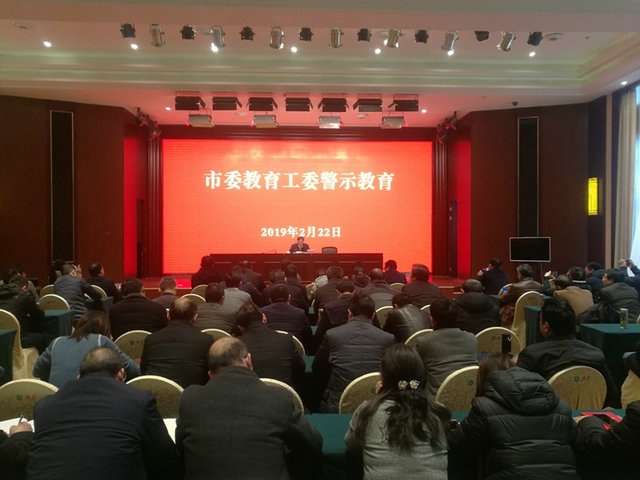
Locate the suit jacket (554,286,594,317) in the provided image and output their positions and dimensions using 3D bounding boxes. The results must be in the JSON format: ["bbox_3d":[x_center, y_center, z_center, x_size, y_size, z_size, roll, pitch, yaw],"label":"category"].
[{"bbox_3d":[3.120,0.860,6.120,0.520,0.580,0.500,0,1,-18],"label":"suit jacket"}]

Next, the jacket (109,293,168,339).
[{"bbox_3d":[-1.550,0.795,4.350,0.530,0.680,0.420,0,1,-3],"label":"jacket"}]

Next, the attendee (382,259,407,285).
[{"bbox_3d":[1.319,1.026,8.900,0.520,1.300,0.750,0,1,-6],"label":"attendee"}]

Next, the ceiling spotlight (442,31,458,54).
[{"bbox_3d":[2.650,-4.016,10.100,0.250,0.260,0.410,0,-41,-16],"label":"ceiling spotlight"}]

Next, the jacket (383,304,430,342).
[{"bbox_3d":[0.851,0.923,4.800,0.540,0.650,0.440,0,1,-11],"label":"jacket"}]

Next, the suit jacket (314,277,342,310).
[{"bbox_3d":[0.153,0.730,5.650,0.490,0.580,0.420,0,0,-3],"label":"suit jacket"}]

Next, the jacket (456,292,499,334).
[{"bbox_3d":[1.402,0.744,4.500,0.530,0.600,0.420,0,0,-5],"label":"jacket"}]

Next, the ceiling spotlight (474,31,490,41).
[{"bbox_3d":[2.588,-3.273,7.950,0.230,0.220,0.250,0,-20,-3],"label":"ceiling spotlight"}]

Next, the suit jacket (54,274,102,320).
[{"bbox_3d":[-3.219,0.773,6.600,0.540,0.580,0.460,0,0,15],"label":"suit jacket"}]

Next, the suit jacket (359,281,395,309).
[{"bbox_3d":[0.670,0.805,5.814,0.500,0.660,0.460,0,1,-3],"label":"suit jacket"}]

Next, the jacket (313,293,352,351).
[{"bbox_3d":[0.190,0.770,4.450,0.500,0.600,0.420,0,0,-3],"label":"jacket"}]

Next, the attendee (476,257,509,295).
[{"bbox_3d":[3.268,1.011,9.350,0.540,1.300,0.750,-1,1,-34],"label":"attendee"}]

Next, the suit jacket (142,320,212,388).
[{"bbox_3d":[-0.891,0.791,3.120,0.500,0.580,0.420,0,0,-2],"label":"suit jacket"}]

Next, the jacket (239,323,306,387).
[{"bbox_3d":[-0.311,0.827,3.180,0.480,0.680,0.420,0,1,-3],"label":"jacket"}]

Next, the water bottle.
[{"bbox_3d":[3.263,0.850,5.350,0.070,0.210,0.070,0,1,0],"label":"water bottle"}]

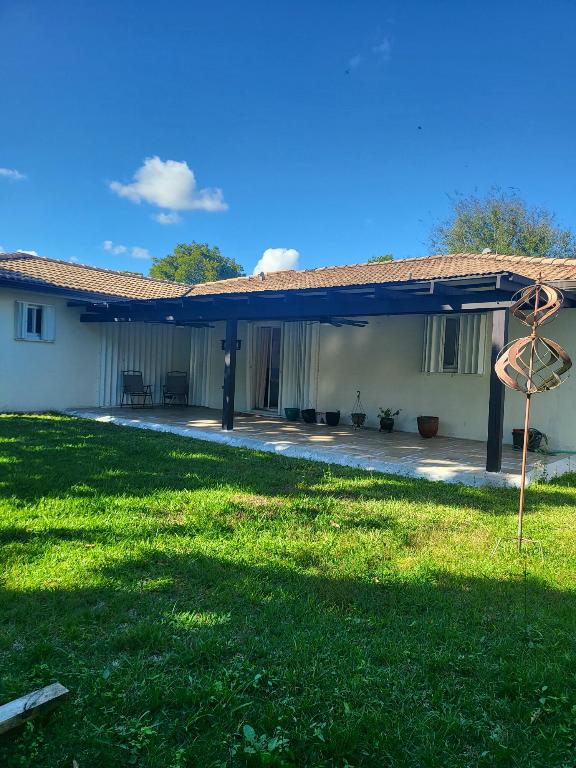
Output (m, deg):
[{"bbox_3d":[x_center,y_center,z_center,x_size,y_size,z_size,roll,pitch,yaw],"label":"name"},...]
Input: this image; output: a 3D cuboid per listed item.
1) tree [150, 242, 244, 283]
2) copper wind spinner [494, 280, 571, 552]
[{"bbox_3d":[-4.904,-3.611,28.134,5.200,7.670,5.200,2,2,0],"label":"tree"},{"bbox_3d":[1.825,0.251,3.983,0.570,2.090,0.570,2,2,0],"label":"copper wind spinner"}]

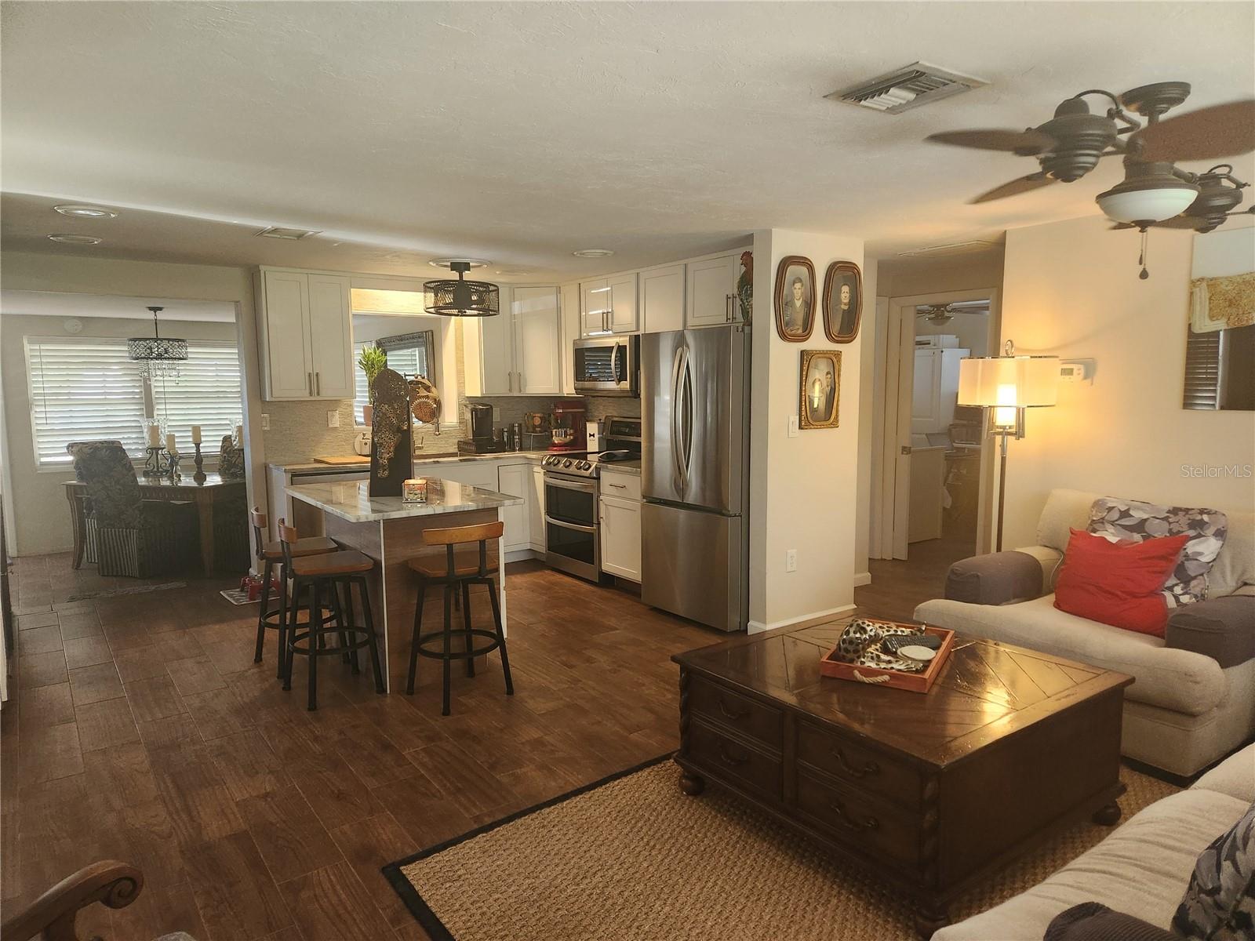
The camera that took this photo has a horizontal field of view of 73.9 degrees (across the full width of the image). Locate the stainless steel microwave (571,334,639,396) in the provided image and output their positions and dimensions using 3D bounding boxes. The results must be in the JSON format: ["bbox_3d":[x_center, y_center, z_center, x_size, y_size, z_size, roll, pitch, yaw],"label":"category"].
[{"bbox_3d":[-0.041,-0.834,6.609,0.400,0.420,0.770,-5,7,-36],"label":"stainless steel microwave"}]

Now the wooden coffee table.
[{"bbox_3d":[0.942,0.957,3.002,1.100,0.520,1.105,-5,8,-36],"label":"wooden coffee table"}]

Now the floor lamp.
[{"bbox_3d":[1.948,0.196,4.383,0.510,1.728,0.510,-5,8,-36],"label":"floor lamp"}]

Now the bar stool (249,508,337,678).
[{"bbox_3d":[-1.807,0.635,4.556,0.420,0.860,0.410,-4,7,-31],"label":"bar stool"}]

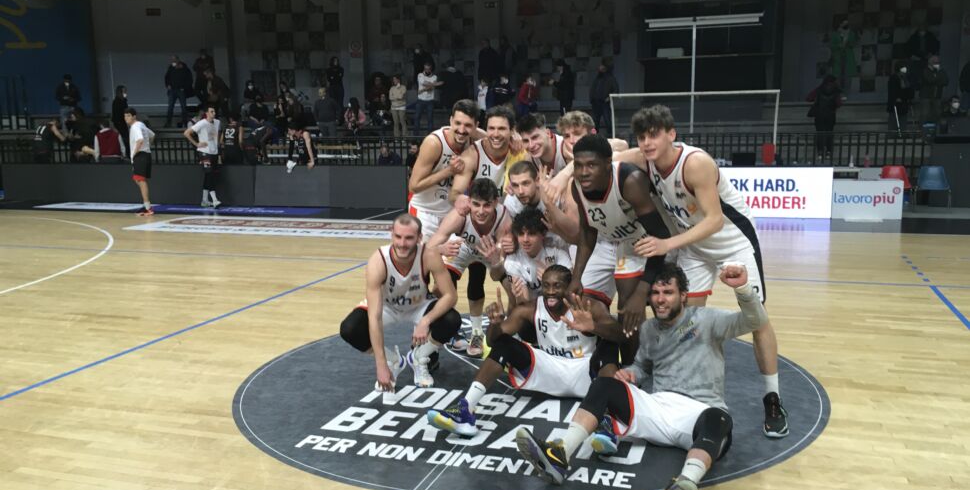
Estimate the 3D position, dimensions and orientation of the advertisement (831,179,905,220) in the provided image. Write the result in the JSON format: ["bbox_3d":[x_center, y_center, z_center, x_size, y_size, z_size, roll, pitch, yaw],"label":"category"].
[{"bbox_3d":[6.058,-0.716,12.889,1.030,0.620,0.090,2,9,18],"label":"advertisement"}]

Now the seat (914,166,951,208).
[{"bbox_3d":[7.527,-0.938,13.672,0.530,0.780,0.540,2,9,18],"label":"seat"}]

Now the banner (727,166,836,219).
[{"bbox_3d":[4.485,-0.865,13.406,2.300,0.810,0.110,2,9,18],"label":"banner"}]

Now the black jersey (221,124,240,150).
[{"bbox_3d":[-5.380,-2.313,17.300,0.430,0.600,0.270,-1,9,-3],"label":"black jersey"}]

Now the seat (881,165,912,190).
[{"bbox_3d":[6.967,-0.957,13.858,0.520,0.780,0.540,2,9,18],"label":"seat"}]

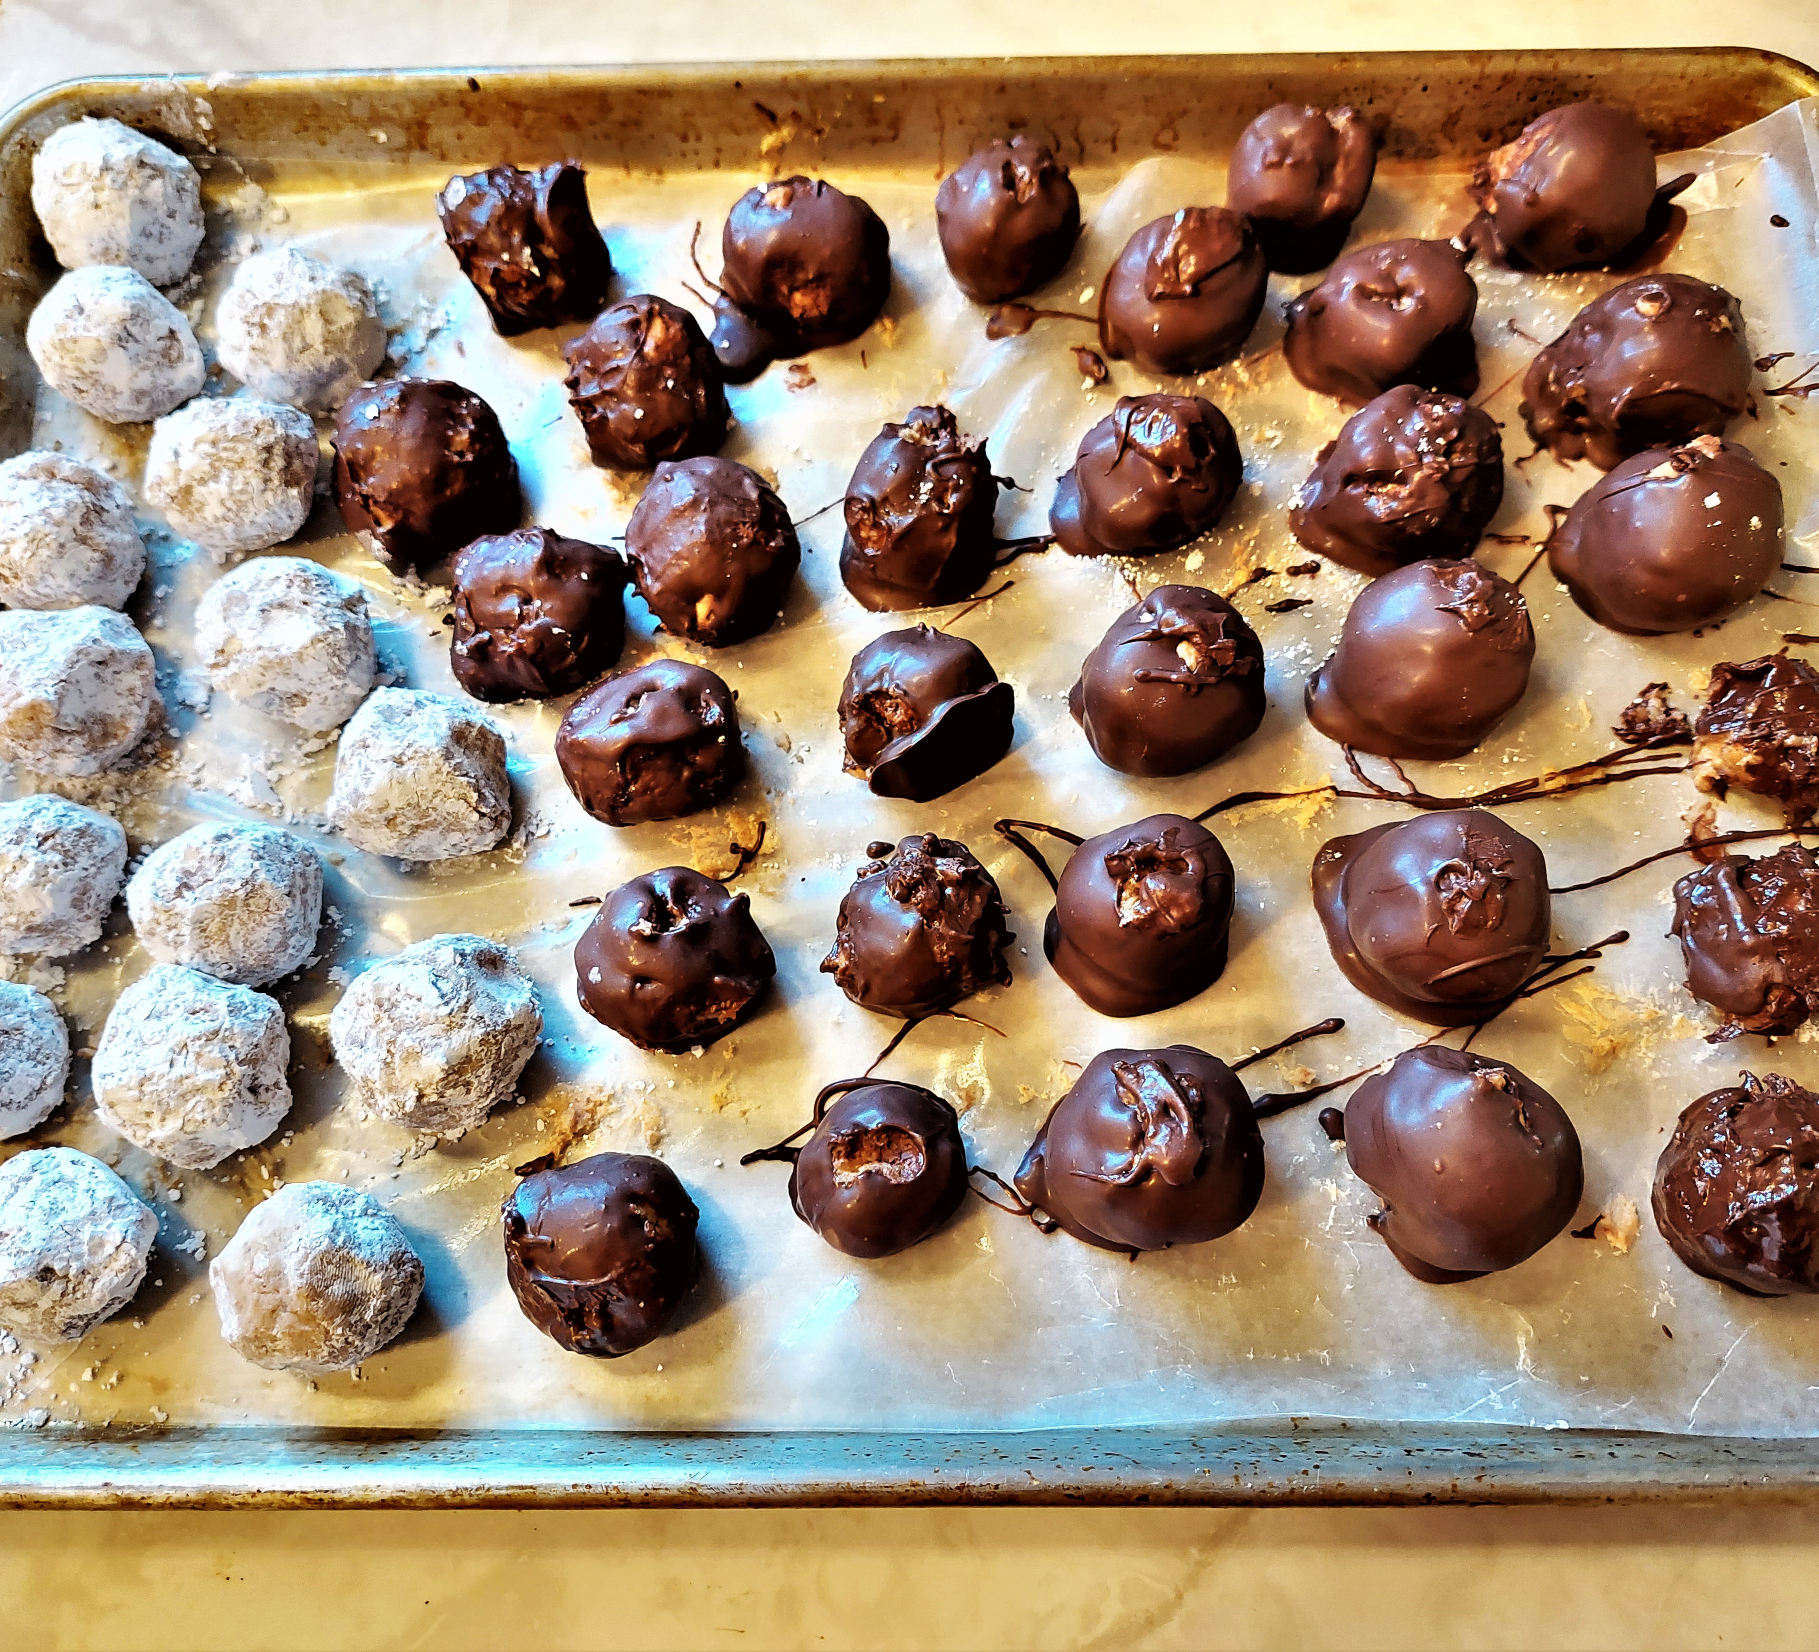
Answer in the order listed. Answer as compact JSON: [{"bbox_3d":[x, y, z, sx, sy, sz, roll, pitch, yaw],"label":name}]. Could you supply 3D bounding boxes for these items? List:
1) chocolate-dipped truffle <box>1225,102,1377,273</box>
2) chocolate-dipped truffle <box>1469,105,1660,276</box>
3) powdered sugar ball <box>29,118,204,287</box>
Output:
[{"bbox_3d":[0.093,-0.152,0.365,0.036,0.036,0.037,-1,72,1],"label":"chocolate-dipped truffle"},{"bbox_3d":[0.157,-0.153,0.366,0.044,0.036,0.039,-1,72,1],"label":"chocolate-dipped truffle"},{"bbox_3d":[-0.190,-0.149,0.366,0.038,0.036,0.038,0,72,1],"label":"powdered sugar ball"}]

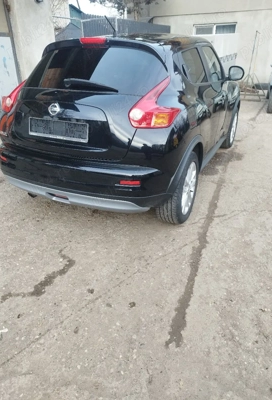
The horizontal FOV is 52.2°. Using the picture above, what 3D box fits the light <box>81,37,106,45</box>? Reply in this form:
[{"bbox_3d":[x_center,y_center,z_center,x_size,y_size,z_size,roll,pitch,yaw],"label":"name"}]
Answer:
[{"bbox_3d":[-0.325,-1.216,2.119,0.270,0.055,0.060,13,30,23],"label":"light"}]

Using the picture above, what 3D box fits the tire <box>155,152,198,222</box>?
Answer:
[{"bbox_3d":[0.402,-0.128,2.499,0.220,0.665,0.665,13,30,23],"label":"tire"}]

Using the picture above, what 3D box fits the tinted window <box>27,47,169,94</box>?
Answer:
[{"bbox_3d":[-0.406,-0.981,2.132,1.200,0.120,0.450,13,70,23],"label":"tinted window"}]

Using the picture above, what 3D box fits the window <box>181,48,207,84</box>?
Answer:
[{"bbox_3d":[0.528,-1.199,2.498,0.050,0.320,0.740,-4,22,30],"label":"window"}]

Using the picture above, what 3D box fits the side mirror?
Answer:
[{"bbox_3d":[1.210,-1.528,3.319,0.230,0.180,0.130,13,30,23],"label":"side mirror"}]

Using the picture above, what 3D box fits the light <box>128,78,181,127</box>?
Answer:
[{"bbox_3d":[0.152,-0.647,1.861,0.300,0.320,0.310,13,30,23],"label":"light"}]

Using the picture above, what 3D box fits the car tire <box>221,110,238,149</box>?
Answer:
[{"bbox_3d":[1.506,-1.156,4.530,0.220,0.665,0.665,13,30,23],"label":"car tire"}]

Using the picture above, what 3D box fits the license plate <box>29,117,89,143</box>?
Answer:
[{"bbox_3d":[-0.564,-0.508,2.015,0.530,0.130,0.025,13,20,23],"label":"license plate"}]

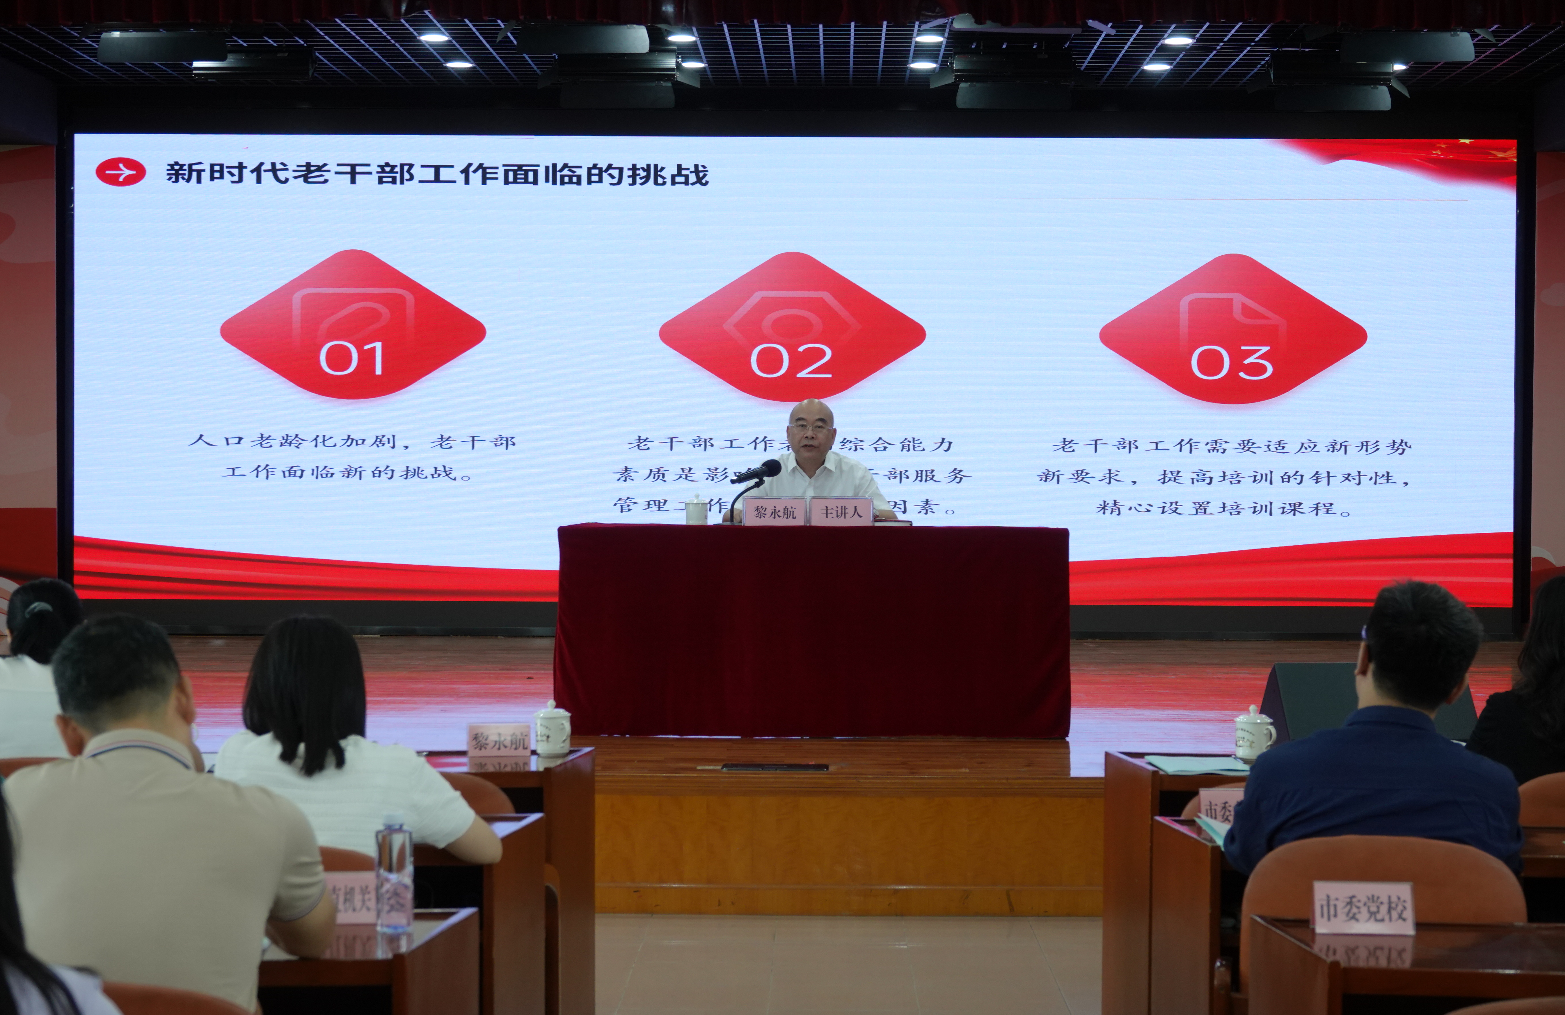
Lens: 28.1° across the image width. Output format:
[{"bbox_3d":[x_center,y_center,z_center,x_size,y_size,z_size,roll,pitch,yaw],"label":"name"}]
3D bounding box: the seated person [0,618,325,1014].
[{"bbox_3d":[-0.810,0.767,4.200,0.500,1.250,0.750,0,1,9],"label":"seated person"}]

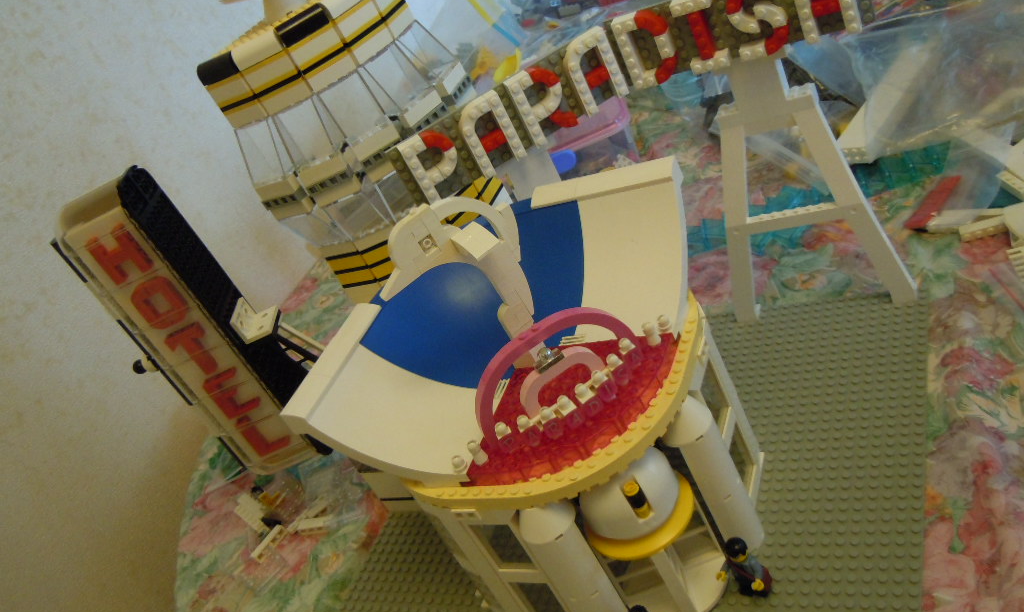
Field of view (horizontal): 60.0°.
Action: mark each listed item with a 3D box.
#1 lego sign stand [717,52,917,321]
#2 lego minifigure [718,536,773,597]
[{"bbox_3d":[0.187,-0.077,0.603,0.128,0.204,0.016,-9,36,32],"label":"lego sign stand"},{"bbox_3d":[0.126,0.144,0.484,0.026,0.042,0.015,-9,36,32],"label":"lego minifigure"}]

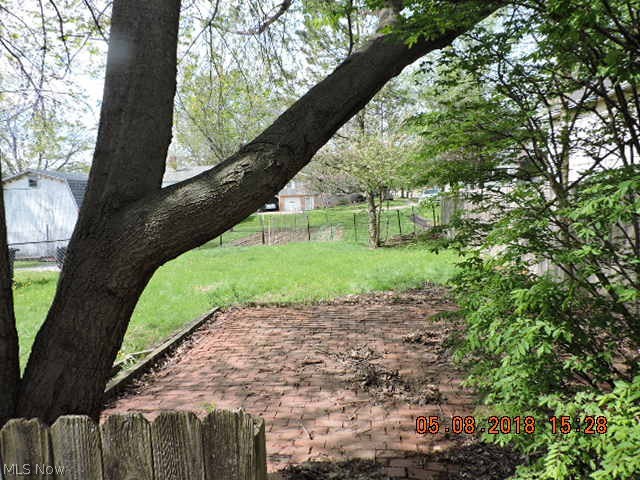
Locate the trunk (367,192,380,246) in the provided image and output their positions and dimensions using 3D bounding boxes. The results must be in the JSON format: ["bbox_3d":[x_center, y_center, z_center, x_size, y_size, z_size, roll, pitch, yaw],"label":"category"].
[{"bbox_3d":[2.074,-0.783,17.200,0.480,2.300,0.420,-1,6,0],"label":"trunk"}]

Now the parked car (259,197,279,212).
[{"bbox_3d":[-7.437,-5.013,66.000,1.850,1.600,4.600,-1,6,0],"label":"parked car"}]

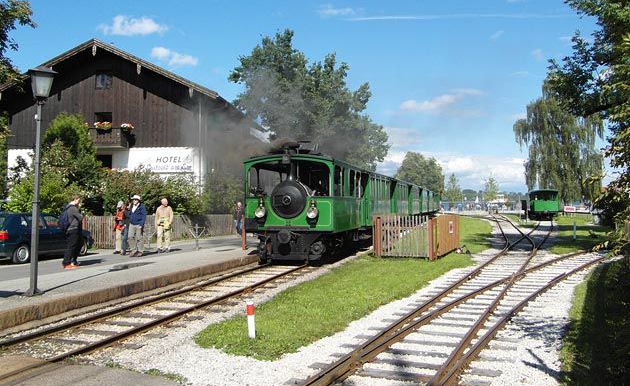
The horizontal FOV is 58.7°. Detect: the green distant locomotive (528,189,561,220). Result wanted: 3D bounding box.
[{"bbox_3d":[22.600,1.200,55.300,2.250,2.980,5.500,0,-1,17],"label":"green distant locomotive"}]

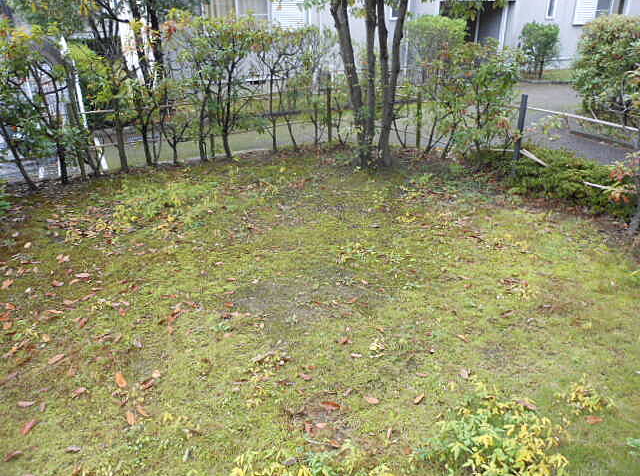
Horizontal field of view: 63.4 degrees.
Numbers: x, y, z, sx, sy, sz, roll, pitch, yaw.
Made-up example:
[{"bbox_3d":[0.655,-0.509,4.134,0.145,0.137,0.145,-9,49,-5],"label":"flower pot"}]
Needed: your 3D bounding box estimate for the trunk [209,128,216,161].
[{"bbox_3d":[-1.266,-1.110,6.068,0.076,0.359,0.065,-5,24,-11],"label":"trunk"}]

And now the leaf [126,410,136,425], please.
[{"bbox_3d":[-0.789,0.751,2.163,0.028,0.015,0.093,-13,26,-27],"label":"leaf"}]

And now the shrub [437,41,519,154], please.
[{"bbox_3d":[1.956,-1.646,6.152,0.994,1.316,0.950,0,23,0],"label":"shrub"}]

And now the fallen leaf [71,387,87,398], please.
[{"bbox_3d":[-1.069,0.690,2.303,0.031,0.015,0.071,12,26,25],"label":"fallen leaf"}]

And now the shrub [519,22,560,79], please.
[{"bbox_3d":[5.841,-5.002,13.832,1.050,1.420,1.050,9,25,20],"label":"shrub"}]

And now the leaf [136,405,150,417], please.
[{"bbox_3d":[-0.749,0.736,2.199,0.097,0.015,0.028,19,29,37],"label":"leaf"}]

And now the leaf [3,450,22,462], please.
[{"bbox_3d":[-1.174,0.828,1.978,0.075,0.020,0.038,-20,30,-39],"label":"leaf"}]

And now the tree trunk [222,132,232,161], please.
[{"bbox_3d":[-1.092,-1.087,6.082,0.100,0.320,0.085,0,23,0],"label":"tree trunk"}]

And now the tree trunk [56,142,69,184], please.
[{"bbox_3d":[-2.595,-0.763,5.196,0.077,0.409,0.071,-11,26,-25],"label":"tree trunk"}]

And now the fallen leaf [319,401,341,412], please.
[{"bbox_3d":[0.045,0.723,2.236,0.093,0.015,0.038,6,24,14],"label":"fallen leaf"}]

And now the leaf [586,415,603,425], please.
[{"bbox_3d":[1.146,0.760,2.159,0.068,0.015,0.038,1,23,1],"label":"leaf"}]

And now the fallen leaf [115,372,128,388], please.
[{"bbox_3d":[-0.916,0.651,2.390,0.042,0.020,0.112,-18,29,-35],"label":"fallen leaf"}]

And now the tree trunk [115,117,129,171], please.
[{"bbox_3d":[-2.141,-1.012,5.582,0.093,0.562,0.087,-9,25,-19],"label":"tree trunk"}]

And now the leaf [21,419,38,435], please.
[{"bbox_3d":[-1.183,0.771,2.113,0.037,0.015,0.087,6,24,13],"label":"leaf"}]

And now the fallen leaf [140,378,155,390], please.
[{"bbox_3d":[-0.786,0.660,2.368,0.042,0.020,0.082,11,25,23],"label":"fallen leaf"}]

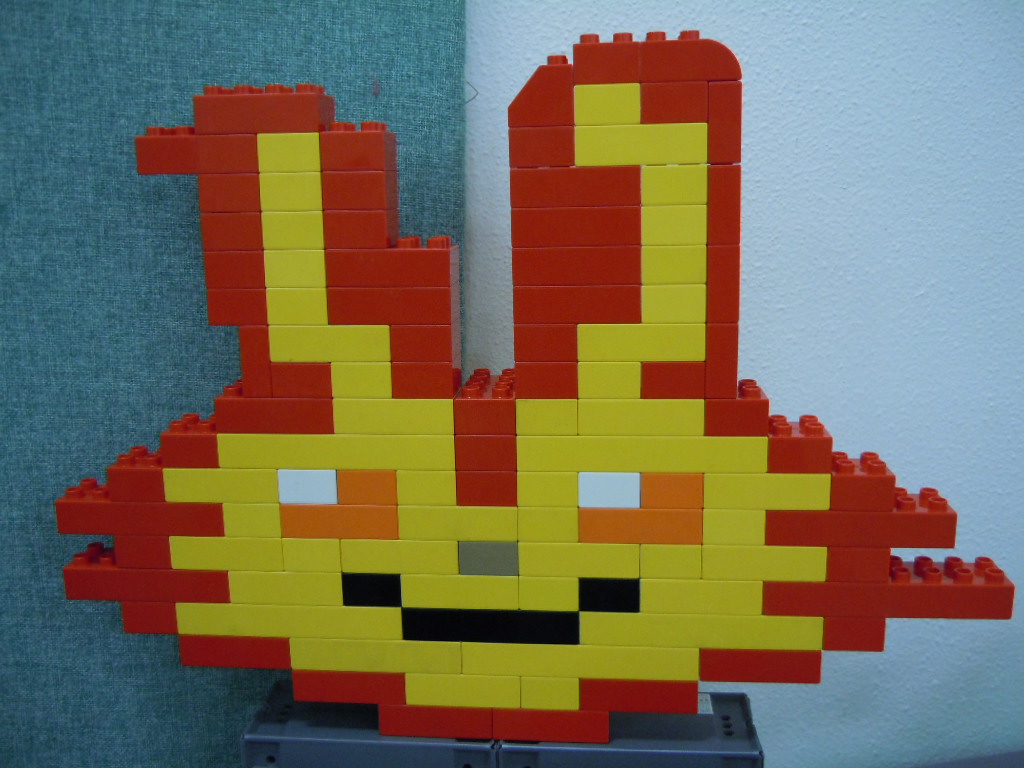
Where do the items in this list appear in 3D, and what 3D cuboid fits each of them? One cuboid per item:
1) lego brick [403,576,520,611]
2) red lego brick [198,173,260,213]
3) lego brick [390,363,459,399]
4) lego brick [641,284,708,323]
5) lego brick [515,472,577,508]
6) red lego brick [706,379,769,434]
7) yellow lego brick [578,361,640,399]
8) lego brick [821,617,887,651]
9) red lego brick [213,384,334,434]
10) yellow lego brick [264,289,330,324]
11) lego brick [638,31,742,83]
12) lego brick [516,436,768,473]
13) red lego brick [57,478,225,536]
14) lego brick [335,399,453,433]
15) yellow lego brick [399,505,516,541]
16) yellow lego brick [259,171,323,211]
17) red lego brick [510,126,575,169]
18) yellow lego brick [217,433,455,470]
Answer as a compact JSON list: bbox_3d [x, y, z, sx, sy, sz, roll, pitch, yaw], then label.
[{"bbox_3d":[-0.026,0.107,0.554,0.064,0.021,0.032,0,11,6],"label":"lego brick"},{"bbox_3d":[-0.141,-0.101,0.525,0.032,0.023,0.032,0,11,6],"label":"red lego brick"},{"bbox_3d":[-0.045,-0.006,0.536,0.032,0.021,0.032,0,11,5],"label":"lego brick"},{"bbox_3d":[0.082,-0.043,0.513,0.032,0.021,0.032,0,10,6],"label":"lego brick"},{"bbox_3d":[0.020,0.052,0.542,0.032,0.021,0.032,0,11,5],"label":"lego brick"},{"bbox_3d":[0.115,0.012,0.523,0.032,0.024,0.032,0,11,6],"label":"red lego brick"},{"bbox_3d":[0.051,-0.005,0.525,0.032,0.020,0.032,0,11,5],"label":"yellow lego brick"},{"bbox_3d":[0.181,0.127,0.542,0.032,0.021,0.032,0,11,5],"label":"lego brick"},{"bbox_3d":[-0.124,0.012,0.548,0.064,0.023,0.032,0,11,6],"label":"red lego brick"},{"bbox_3d":[-0.109,-0.043,0.535,0.032,0.021,0.032,0,11,6],"label":"yellow lego brick"},{"bbox_3d":[0.087,-0.158,0.492,0.048,0.024,0.032,0,10,6],"label":"lego brick"},{"bbox_3d":[0.068,0.032,0.530,0.128,0.021,0.032,0,11,6],"label":"lego brick"},{"bbox_3d":[-0.202,0.069,0.567,0.096,0.023,0.032,0,11,6],"label":"red lego brick"},{"bbox_3d":[-0.060,0.014,0.542,0.064,0.021,0.032,0,11,5],"label":"lego brick"},{"bbox_3d":[-0.027,0.070,0.551,0.064,0.021,0.032,0,11,5],"label":"yellow lego brick"},{"bbox_3d":[-0.110,-0.101,0.522,0.032,0.023,0.032,0,11,6],"label":"yellow lego brick"},{"bbox_3d":[0.017,-0.120,0.506,0.032,0.023,0.032,0,11,6],"label":"red lego brick"},{"bbox_3d":[-0.091,0.033,0.549,0.128,0.021,0.032,0,11,5],"label":"yellow lego brick"}]

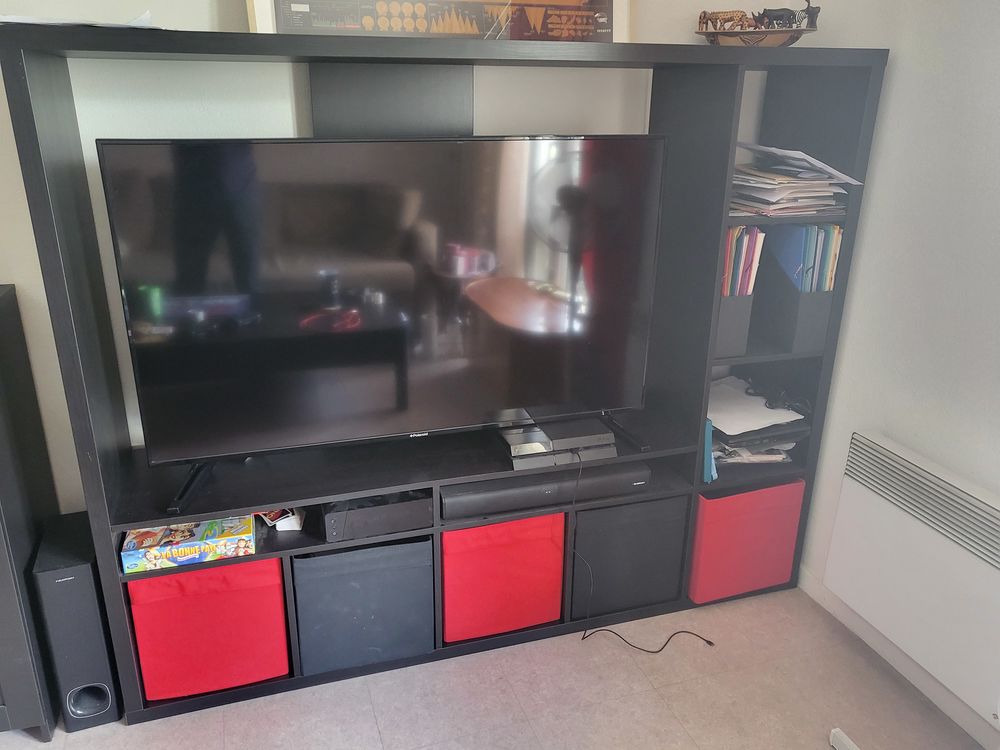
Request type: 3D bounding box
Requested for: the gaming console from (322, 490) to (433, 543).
[{"bbox_3d":[-0.315,0.302,1.869,0.252,0.077,0.230,-6,21,-16],"label":"gaming console"}]

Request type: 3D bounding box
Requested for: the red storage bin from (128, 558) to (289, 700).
[{"bbox_3d":[-0.716,0.530,1.909,0.328,0.330,0.375,-6,21,-16],"label":"red storage bin"}]

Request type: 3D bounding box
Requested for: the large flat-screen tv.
[{"bbox_3d":[-0.206,-0.195,1.788,1.243,0.710,0.070,-6,21,-16],"label":"large flat-screen tv"}]

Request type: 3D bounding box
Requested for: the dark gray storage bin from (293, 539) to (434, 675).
[{"bbox_3d":[-0.376,0.504,1.997,0.328,0.330,0.375,-6,21,-16],"label":"dark gray storage bin"}]

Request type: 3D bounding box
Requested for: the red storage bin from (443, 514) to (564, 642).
[{"bbox_3d":[-0.044,0.467,2.109,0.328,0.330,0.375,-6,21,-16],"label":"red storage bin"}]

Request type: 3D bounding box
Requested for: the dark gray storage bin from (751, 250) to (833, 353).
[{"bbox_3d":[0.773,-0.243,2.046,0.100,0.300,0.260,-6,21,-16],"label":"dark gray storage bin"}]

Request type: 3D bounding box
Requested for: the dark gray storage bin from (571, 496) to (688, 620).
[{"bbox_3d":[0.297,0.436,2.200,0.330,0.333,0.375,-6,21,-16],"label":"dark gray storage bin"}]

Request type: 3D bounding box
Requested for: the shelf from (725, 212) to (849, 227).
[{"bbox_3d":[0.645,-0.439,1.995,0.340,0.020,0.380,-6,21,-16],"label":"shelf"}]

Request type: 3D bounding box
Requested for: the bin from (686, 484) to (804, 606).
[{"bbox_3d":[0.644,0.413,2.267,0.328,0.333,0.375,-6,21,-16],"label":"bin"}]

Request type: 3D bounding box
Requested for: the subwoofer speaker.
[{"bbox_3d":[-0.967,0.570,1.771,0.115,0.425,0.245,-6,21,-16],"label":"subwoofer speaker"}]

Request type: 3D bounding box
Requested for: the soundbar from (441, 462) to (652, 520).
[{"bbox_3d":[0.117,0.286,1.937,0.560,0.072,0.090,-5,21,-15],"label":"soundbar"}]

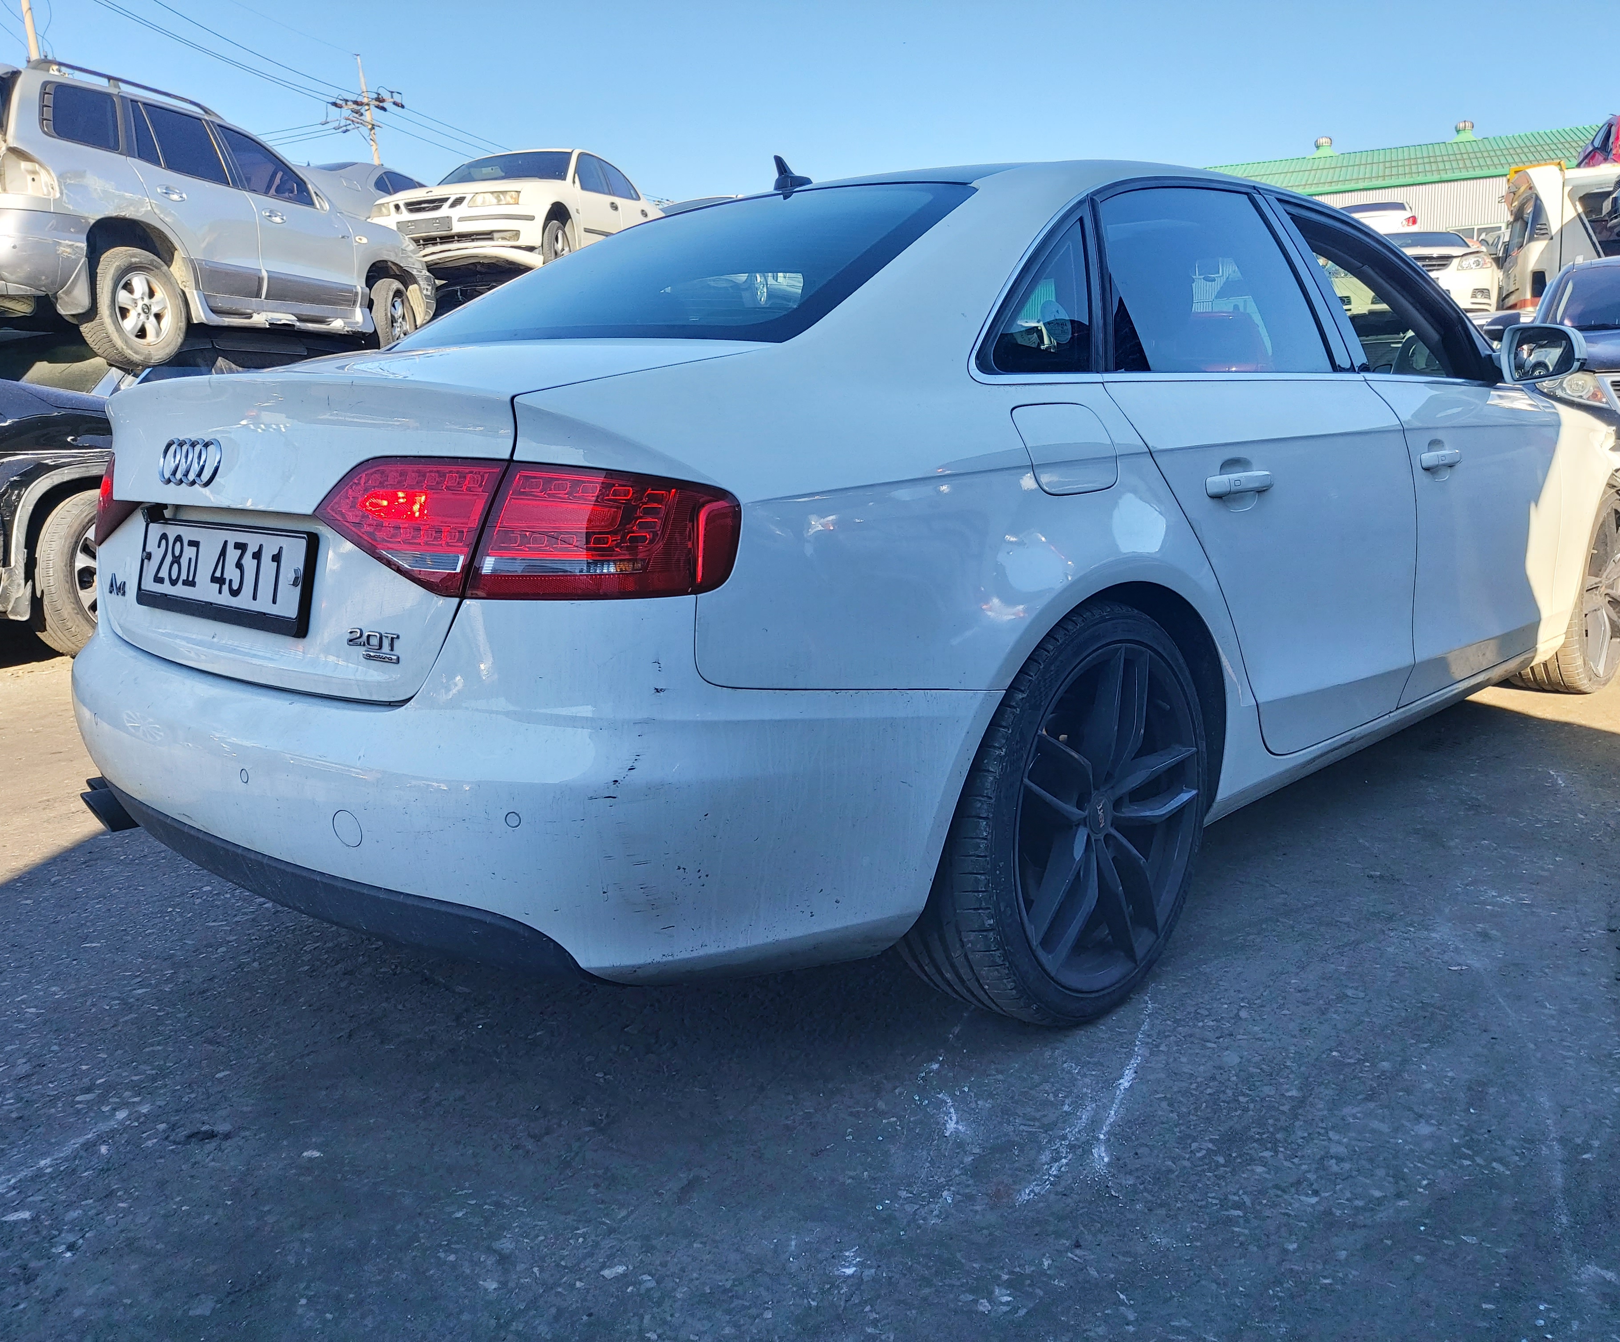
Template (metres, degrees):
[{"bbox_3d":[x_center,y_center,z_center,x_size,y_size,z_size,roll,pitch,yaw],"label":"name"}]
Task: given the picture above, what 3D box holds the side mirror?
[{"bbox_3d":[1.762,-0.766,3.110,0.120,0.143,0.200,-11,14,-39],"label":"side mirror"}]

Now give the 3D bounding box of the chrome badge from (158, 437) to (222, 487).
[{"bbox_3d":[-0.843,-0.282,1.749,0.193,0.067,0.012,8,3,43],"label":"chrome badge"}]

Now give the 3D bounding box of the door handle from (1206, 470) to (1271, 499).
[{"bbox_3d":[0.677,-0.298,2.029,0.043,0.035,0.212,8,15,43],"label":"door handle"}]

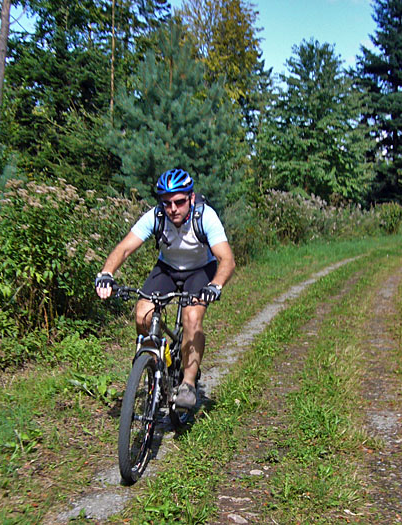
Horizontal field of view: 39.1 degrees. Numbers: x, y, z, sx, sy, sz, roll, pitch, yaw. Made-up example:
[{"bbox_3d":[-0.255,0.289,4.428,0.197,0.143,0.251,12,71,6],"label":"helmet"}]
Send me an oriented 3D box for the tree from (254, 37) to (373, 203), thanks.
[{"bbox_3d":[4.250,-4.513,20.631,4.300,7.400,4.200,0,6,0],"label":"tree"}]

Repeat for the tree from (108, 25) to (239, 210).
[{"bbox_3d":[-0.530,-2.335,11.313,2.800,5.100,2.700,0,6,0],"label":"tree"}]

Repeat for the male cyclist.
[{"bbox_3d":[-0.145,0.166,3.489,0.740,1.470,0.920,1,6,9],"label":"male cyclist"}]

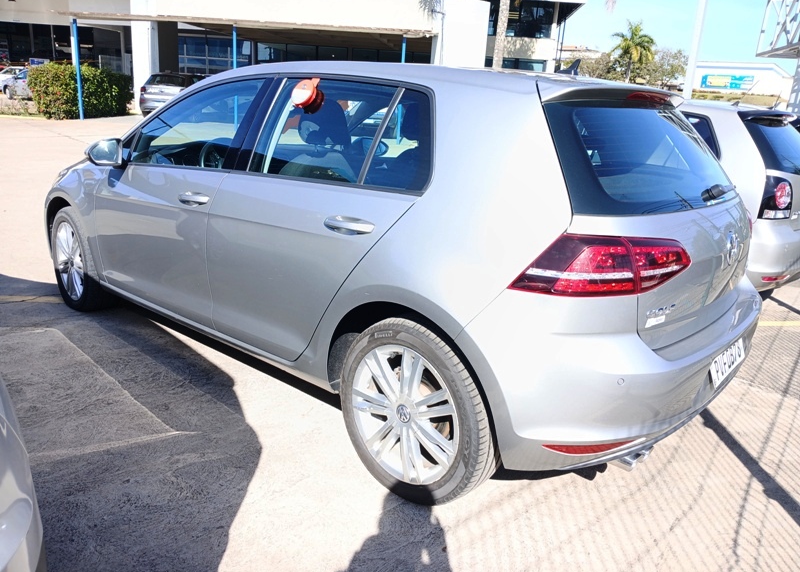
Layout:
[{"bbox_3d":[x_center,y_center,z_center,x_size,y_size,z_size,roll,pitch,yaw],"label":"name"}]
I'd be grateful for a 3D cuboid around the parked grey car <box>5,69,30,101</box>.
[{"bbox_3d":[-16.532,-9.121,27.487,4.100,1.480,1.700,16,20,39],"label":"parked grey car"}]

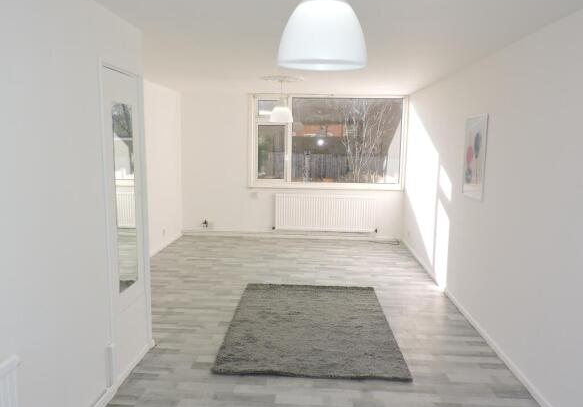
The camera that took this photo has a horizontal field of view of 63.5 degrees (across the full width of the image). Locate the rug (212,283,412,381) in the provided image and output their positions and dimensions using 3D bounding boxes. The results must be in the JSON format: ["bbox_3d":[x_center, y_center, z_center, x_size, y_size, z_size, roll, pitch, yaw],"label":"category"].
[{"bbox_3d":[0.167,1.067,4.288,1.406,0.030,1.977,1,8,3],"label":"rug"}]

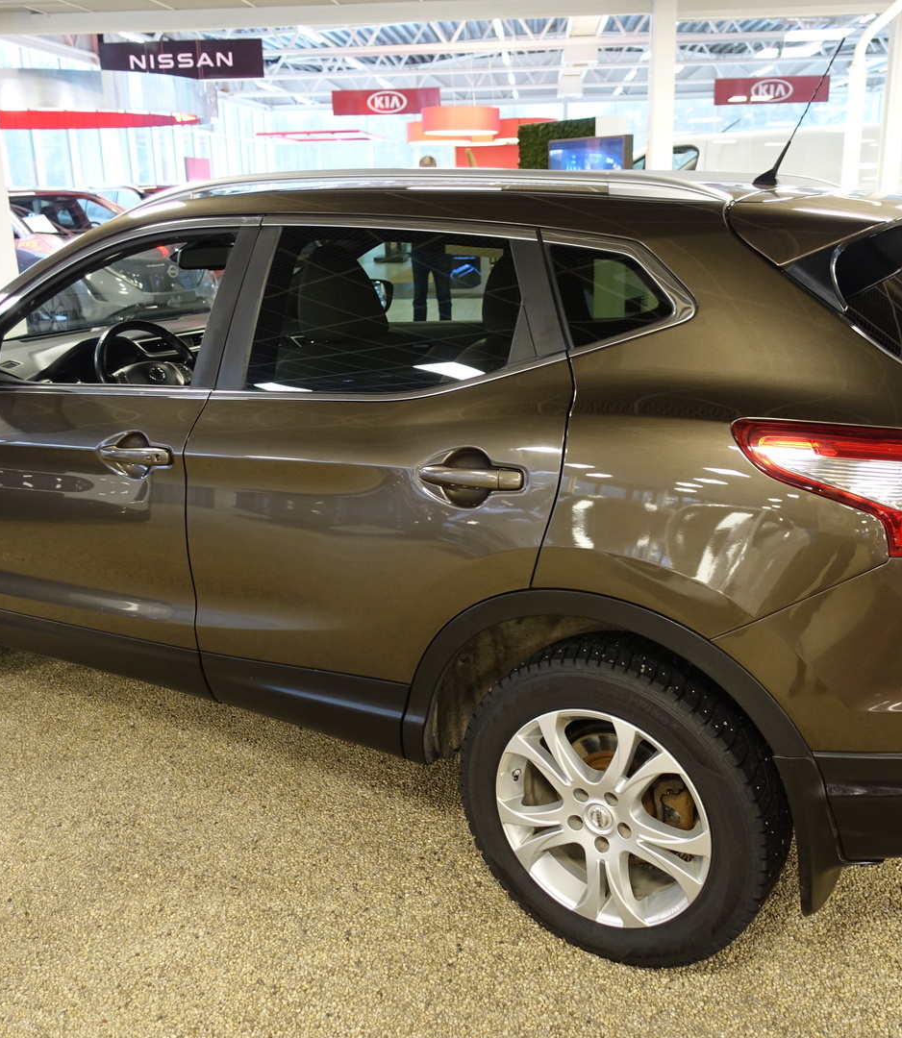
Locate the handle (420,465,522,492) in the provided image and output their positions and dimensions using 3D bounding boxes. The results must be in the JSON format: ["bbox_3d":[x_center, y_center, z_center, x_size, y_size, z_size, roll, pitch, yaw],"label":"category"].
[{"bbox_3d":[0.042,-0.079,2.055,0.240,0.047,0.055,9,20,30],"label":"handle"}]

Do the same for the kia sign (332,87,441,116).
[{"bbox_3d":[-1.275,-8.277,20.600,2.150,0.500,0.040,1,17,7],"label":"kia sign"}]

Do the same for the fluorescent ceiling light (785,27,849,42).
[{"bbox_3d":[3.381,-4.485,9.600,0.600,0.060,0.600,1,17,7],"label":"fluorescent ceiling light"}]

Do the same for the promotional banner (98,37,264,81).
[{"bbox_3d":[-3.628,-6.181,14.000,2.170,0.500,0.040,1,17,7],"label":"promotional banner"}]

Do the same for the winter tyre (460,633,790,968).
[{"bbox_3d":[0.348,0.584,2.180,0.680,0.680,0.220,9,20,30],"label":"winter tyre"}]

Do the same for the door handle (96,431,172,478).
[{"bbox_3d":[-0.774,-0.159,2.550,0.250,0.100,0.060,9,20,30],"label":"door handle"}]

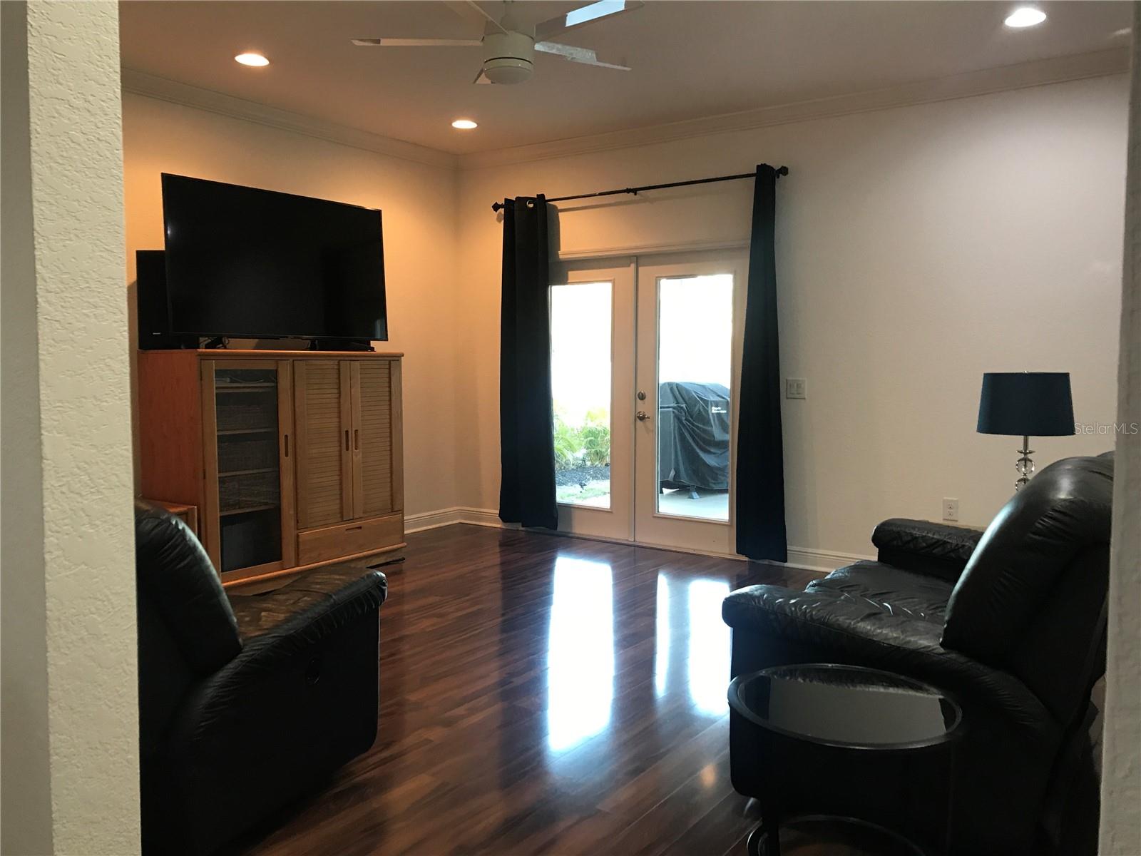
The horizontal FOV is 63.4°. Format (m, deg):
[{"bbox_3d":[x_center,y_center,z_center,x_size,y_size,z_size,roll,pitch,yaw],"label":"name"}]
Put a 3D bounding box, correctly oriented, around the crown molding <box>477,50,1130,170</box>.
[{"bbox_3d":[0.968,-1.937,5.843,4.522,0.110,0.095,3,6,35],"label":"crown molding"}]

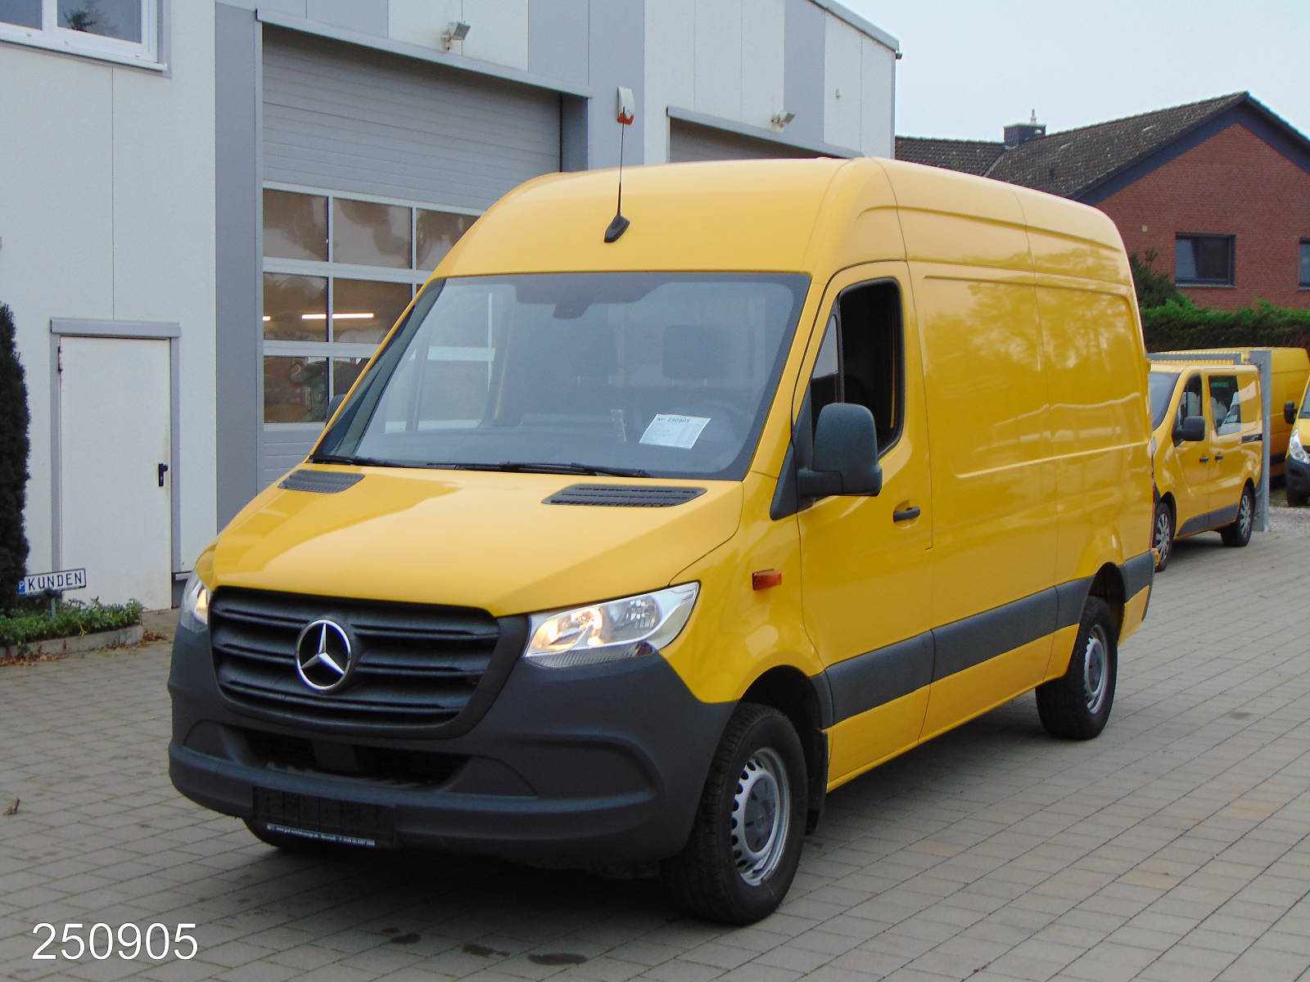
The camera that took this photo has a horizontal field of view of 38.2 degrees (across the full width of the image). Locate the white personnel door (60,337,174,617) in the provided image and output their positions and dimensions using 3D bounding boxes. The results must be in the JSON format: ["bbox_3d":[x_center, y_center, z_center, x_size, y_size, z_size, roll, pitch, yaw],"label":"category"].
[{"bbox_3d":[-3.881,-0.086,13.597,0.070,2.000,1.000,2,3,33],"label":"white personnel door"}]

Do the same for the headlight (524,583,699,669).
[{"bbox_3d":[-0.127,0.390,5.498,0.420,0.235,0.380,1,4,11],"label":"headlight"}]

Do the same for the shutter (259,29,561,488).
[{"bbox_3d":[-2.166,-1.486,16.766,0.100,4.495,4.479,2,3,33],"label":"shutter"}]

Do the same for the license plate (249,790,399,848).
[{"bbox_3d":[-0.975,0.962,5.574,0.530,0.125,0.025,2,5,29],"label":"license plate"}]

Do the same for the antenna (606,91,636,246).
[{"bbox_3d":[-0.140,-1.157,6.901,0.060,0.500,0.170,2,5,29],"label":"antenna"}]

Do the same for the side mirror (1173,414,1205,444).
[{"bbox_3d":[4.880,-0.572,17.300,0.250,0.270,0.170,2,4,30],"label":"side mirror"}]

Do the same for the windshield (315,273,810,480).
[{"bbox_3d":[-0.341,-0.415,6.599,1.760,1.010,0.150,2,-39,29],"label":"windshield"}]

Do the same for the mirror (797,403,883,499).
[{"bbox_3d":[0.588,-0.134,6.128,0.245,0.310,0.170,2,5,29],"label":"mirror"}]

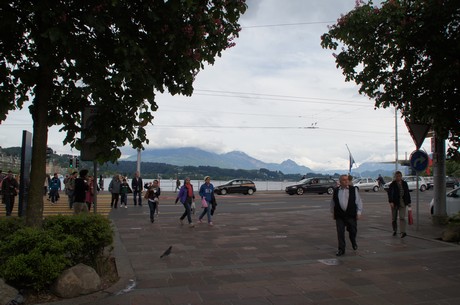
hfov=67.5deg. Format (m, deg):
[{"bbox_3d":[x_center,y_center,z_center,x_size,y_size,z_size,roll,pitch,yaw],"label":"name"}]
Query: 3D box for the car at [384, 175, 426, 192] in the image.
[{"bbox_3d":[16.947,3.075,33.200,4.250,1.470,1.750,2,-5,-20],"label":"car"}]

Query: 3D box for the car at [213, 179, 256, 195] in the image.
[{"bbox_3d":[0.522,3.253,32.100,3.950,1.450,1.700,1,-4,-2],"label":"car"}]

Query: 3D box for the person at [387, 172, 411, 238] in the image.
[{"bbox_3d":[4.487,1.382,9.150,0.600,1.760,0.420,-1,-5,18],"label":"person"}]

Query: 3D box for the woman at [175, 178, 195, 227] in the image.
[{"bbox_3d":[-1.513,1.670,11.500,0.530,1.640,0.550,4,-6,-37],"label":"woman"}]

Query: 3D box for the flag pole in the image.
[{"bbox_3d":[17.538,1.016,50.000,1.000,4.600,0.600,1,-4,0],"label":"flag pole"}]

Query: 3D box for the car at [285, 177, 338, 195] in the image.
[{"bbox_3d":[6.959,2.893,29.300,4.500,1.440,1.800,2,-5,-15],"label":"car"}]

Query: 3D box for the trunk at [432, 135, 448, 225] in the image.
[{"bbox_3d":[7.457,0.850,12.200,0.500,3.500,0.500,1,-4,0],"label":"trunk"}]

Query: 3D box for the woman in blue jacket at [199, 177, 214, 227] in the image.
[{"bbox_3d":[-0.775,1.644,11.600,0.500,1.650,0.500,4,-6,-37],"label":"woman in blue jacket"}]

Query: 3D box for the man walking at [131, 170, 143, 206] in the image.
[{"bbox_3d":[-4.845,1.902,18.000,0.530,1.770,0.380,1,-4,-7],"label":"man walking"}]

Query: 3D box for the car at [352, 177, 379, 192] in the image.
[{"bbox_3d":[13.338,3.304,34.800,3.800,1.440,1.660,2,-5,-18],"label":"car"}]

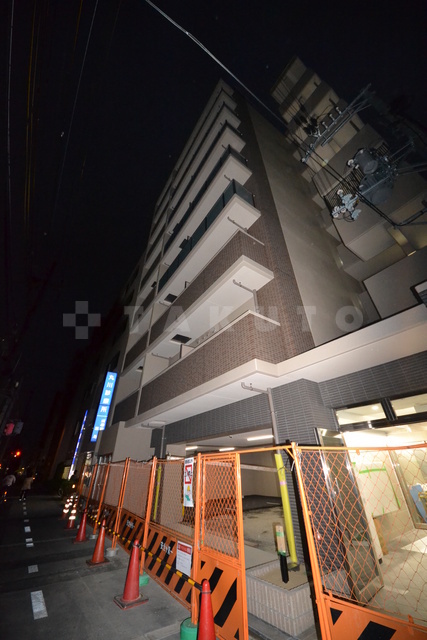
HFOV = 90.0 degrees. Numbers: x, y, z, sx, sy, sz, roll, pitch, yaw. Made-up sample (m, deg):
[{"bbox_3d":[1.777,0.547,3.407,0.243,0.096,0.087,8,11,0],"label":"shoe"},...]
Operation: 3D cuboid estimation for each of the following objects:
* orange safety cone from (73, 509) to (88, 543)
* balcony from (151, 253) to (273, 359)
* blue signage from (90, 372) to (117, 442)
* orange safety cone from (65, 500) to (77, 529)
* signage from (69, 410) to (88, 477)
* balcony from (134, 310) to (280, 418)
[{"bbox_3d":[-3.881,6.187,6.438,0.370,0.700,0.370,22,-40,-30],"label":"orange safety cone"},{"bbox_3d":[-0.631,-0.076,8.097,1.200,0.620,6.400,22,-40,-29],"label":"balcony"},{"bbox_3d":[-6.601,5.157,12.952,0.600,3.800,0.250,22,-40,-30],"label":"blue signage"},{"bbox_3d":[-4.671,6.433,7.118,0.370,0.700,0.370,22,-40,-29],"label":"orange safety cone"},{"bbox_3d":[-9.962,8.999,15.863,0.200,4.300,0.900,22,-40,-30],"label":"signage"},{"bbox_3d":[-0.580,2.018,6.625,1.200,1.360,6.400,22,-40,-29],"label":"balcony"}]

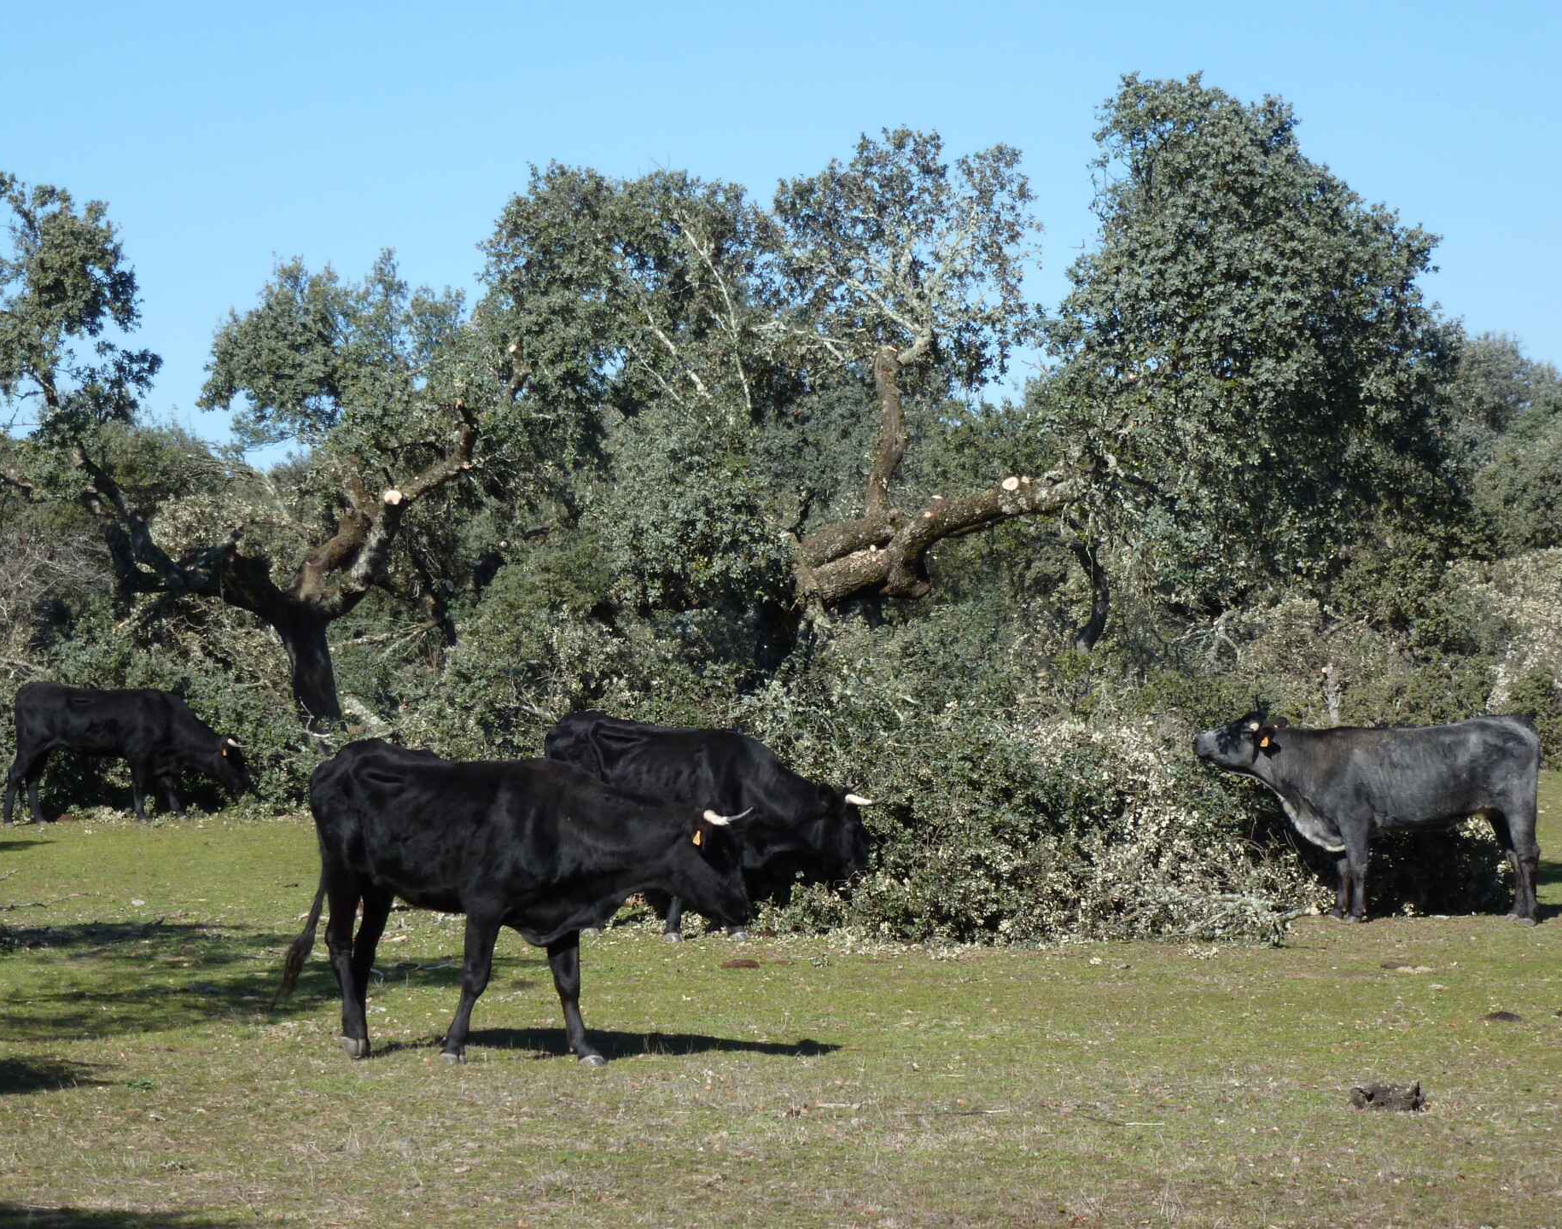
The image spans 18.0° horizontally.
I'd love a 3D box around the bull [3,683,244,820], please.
[{"bbox_3d":[-6.065,1.287,45.600,2.246,1.304,0.520,0,0,-6],"label":"bull"}]

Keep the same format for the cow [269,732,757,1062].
[{"bbox_3d":[-1.090,1.171,20.100,2.182,1.312,0.600,0,0,33],"label":"cow"}]

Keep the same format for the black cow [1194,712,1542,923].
[{"bbox_3d":[3.648,1.263,30.600,2.148,1.309,0.550,0,0,-10],"label":"black cow"}]

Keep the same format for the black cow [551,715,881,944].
[{"bbox_3d":[-0.416,1.220,28.600,2.014,1.331,0.580,0,0,25],"label":"black cow"}]

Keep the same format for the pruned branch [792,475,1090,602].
[{"bbox_3d":[1.245,-0.588,38.000,2.179,1.007,0.800,0,0,0],"label":"pruned branch"}]

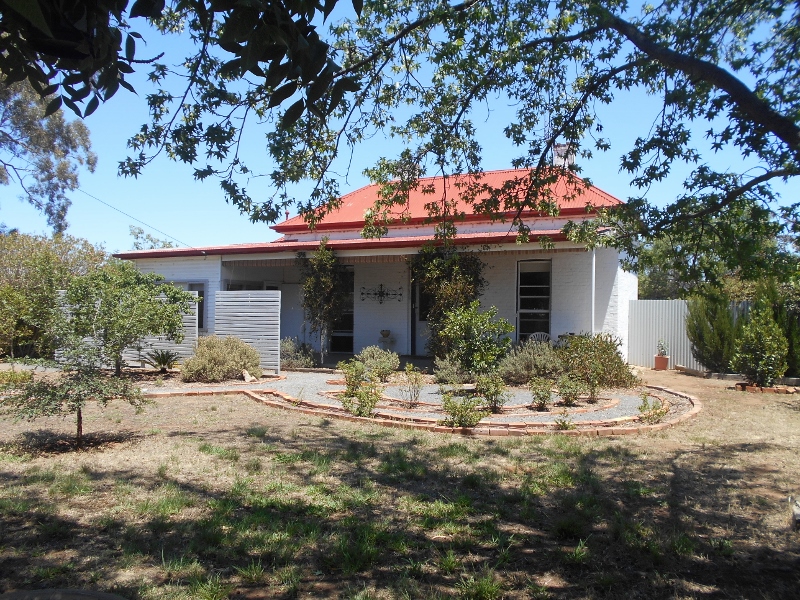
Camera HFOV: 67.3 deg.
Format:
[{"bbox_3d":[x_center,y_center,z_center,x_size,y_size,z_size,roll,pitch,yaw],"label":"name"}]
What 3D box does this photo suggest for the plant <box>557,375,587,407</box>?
[{"bbox_3d":[2.840,1.490,9.950,0.500,0.510,0.480,0,0,16],"label":"plant"}]

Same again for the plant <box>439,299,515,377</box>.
[{"bbox_3d":[1.633,0.844,13.000,1.580,1.700,1.500,0,0,7],"label":"plant"}]

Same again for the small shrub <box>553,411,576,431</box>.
[{"bbox_3d":[2.202,1.596,8.045,0.330,0.260,0.310,0,0,0],"label":"small shrub"}]

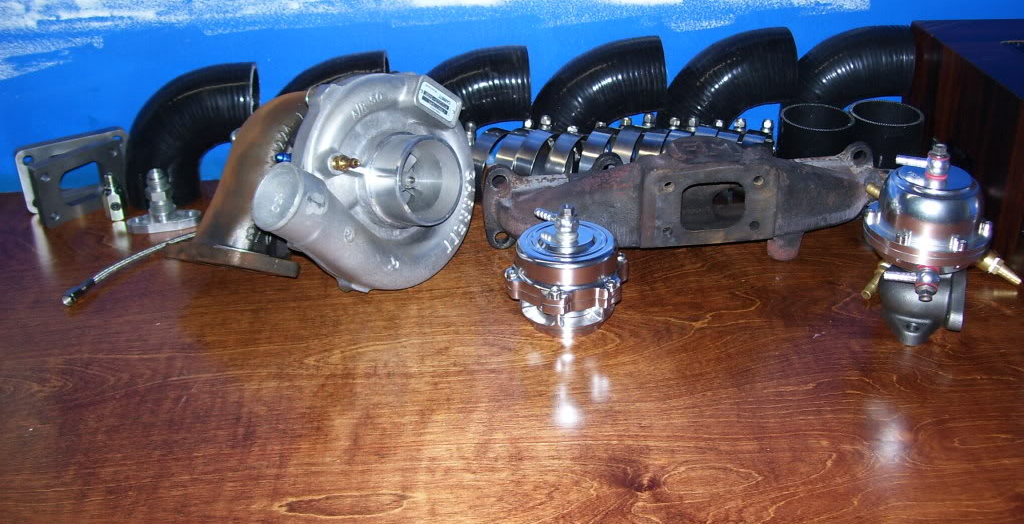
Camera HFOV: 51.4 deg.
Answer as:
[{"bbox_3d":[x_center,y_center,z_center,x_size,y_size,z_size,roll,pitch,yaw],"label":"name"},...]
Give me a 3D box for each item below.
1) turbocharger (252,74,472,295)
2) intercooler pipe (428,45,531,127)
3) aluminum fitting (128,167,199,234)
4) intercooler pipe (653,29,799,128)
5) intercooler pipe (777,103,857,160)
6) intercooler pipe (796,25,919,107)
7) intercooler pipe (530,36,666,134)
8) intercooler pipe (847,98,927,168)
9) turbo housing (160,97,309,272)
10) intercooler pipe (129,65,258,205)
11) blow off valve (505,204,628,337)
[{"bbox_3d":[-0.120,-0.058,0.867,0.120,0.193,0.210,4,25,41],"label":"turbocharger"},{"bbox_3d":[-0.054,-0.153,1.098,0.140,0.136,0.073,-2,29,-4],"label":"intercooler pipe"},{"bbox_3d":[-0.338,-0.061,1.017,0.068,0.054,0.033,-7,30,-12],"label":"aluminum fitting"},{"bbox_3d":[0.223,-0.177,1.142,0.140,0.136,0.073,-6,30,-10],"label":"intercooler pipe"},{"bbox_3d":[0.310,-0.115,1.098,0.073,0.074,0.073,0,29,0],"label":"intercooler pipe"},{"bbox_3d":[0.358,-0.195,1.175,0.140,0.136,0.073,3,29,4],"label":"intercooler pipe"},{"bbox_3d":[0.082,-0.162,1.115,0.140,0.136,0.073,-4,29,-7],"label":"intercooler pipe"},{"bbox_3d":[0.389,-0.123,1.122,0.073,0.074,0.073,0,29,0],"label":"intercooler pipe"},{"bbox_3d":[-0.220,-0.080,0.950,0.135,0.150,0.150,4,25,41],"label":"turbo housing"},{"bbox_3d":[-0.319,-0.128,1.051,0.140,0.136,0.073,-2,29,-5],"label":"intercooler pipe"},{"bbox_3d":[0.045,0.000,0.858,0.100,0.103,0.100,0,29,0],"label":"blow off valve"}]

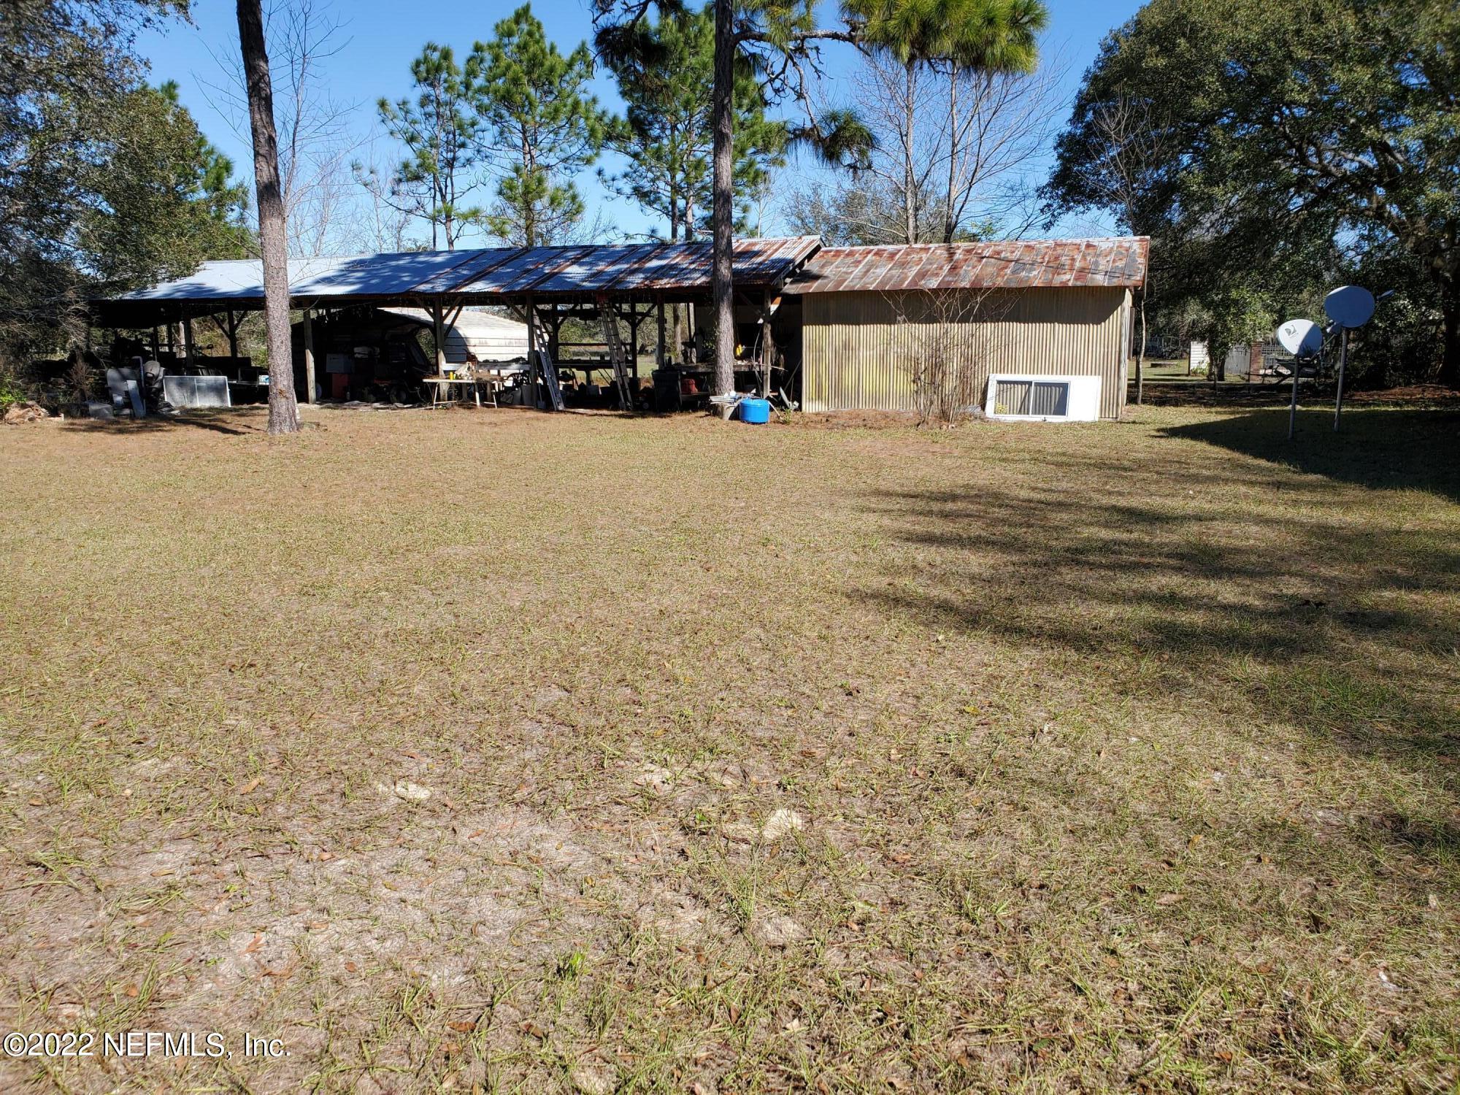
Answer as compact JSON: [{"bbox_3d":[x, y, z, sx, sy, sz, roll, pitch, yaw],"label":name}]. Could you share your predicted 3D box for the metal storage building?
[{"bbox_3d":[5.200,-4.688,23.239,6.689,3.389,5.688,4,12,21],"label":"metal storage building"}]

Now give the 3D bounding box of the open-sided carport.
[{"bbox_3d":[-6.735,-5.530,27.410,18.678,3.630,5.370,4,12,21],"label":"open-sided carport"}]

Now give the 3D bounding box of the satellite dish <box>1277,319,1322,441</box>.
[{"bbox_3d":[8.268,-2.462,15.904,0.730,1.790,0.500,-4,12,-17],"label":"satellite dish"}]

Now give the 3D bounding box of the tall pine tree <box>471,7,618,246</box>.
[{"bbox_3d":[-5.968,-10.918,34.537,4.800,11.454,4.600,0,11,0],"label":"tall pine tree"}]

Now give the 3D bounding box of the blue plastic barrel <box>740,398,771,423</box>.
[{"bbox_3d":[0.456,-2.515,19.958,0.550,0.460,0.550,0,11,0],"label":"blue plastic barrel"}]

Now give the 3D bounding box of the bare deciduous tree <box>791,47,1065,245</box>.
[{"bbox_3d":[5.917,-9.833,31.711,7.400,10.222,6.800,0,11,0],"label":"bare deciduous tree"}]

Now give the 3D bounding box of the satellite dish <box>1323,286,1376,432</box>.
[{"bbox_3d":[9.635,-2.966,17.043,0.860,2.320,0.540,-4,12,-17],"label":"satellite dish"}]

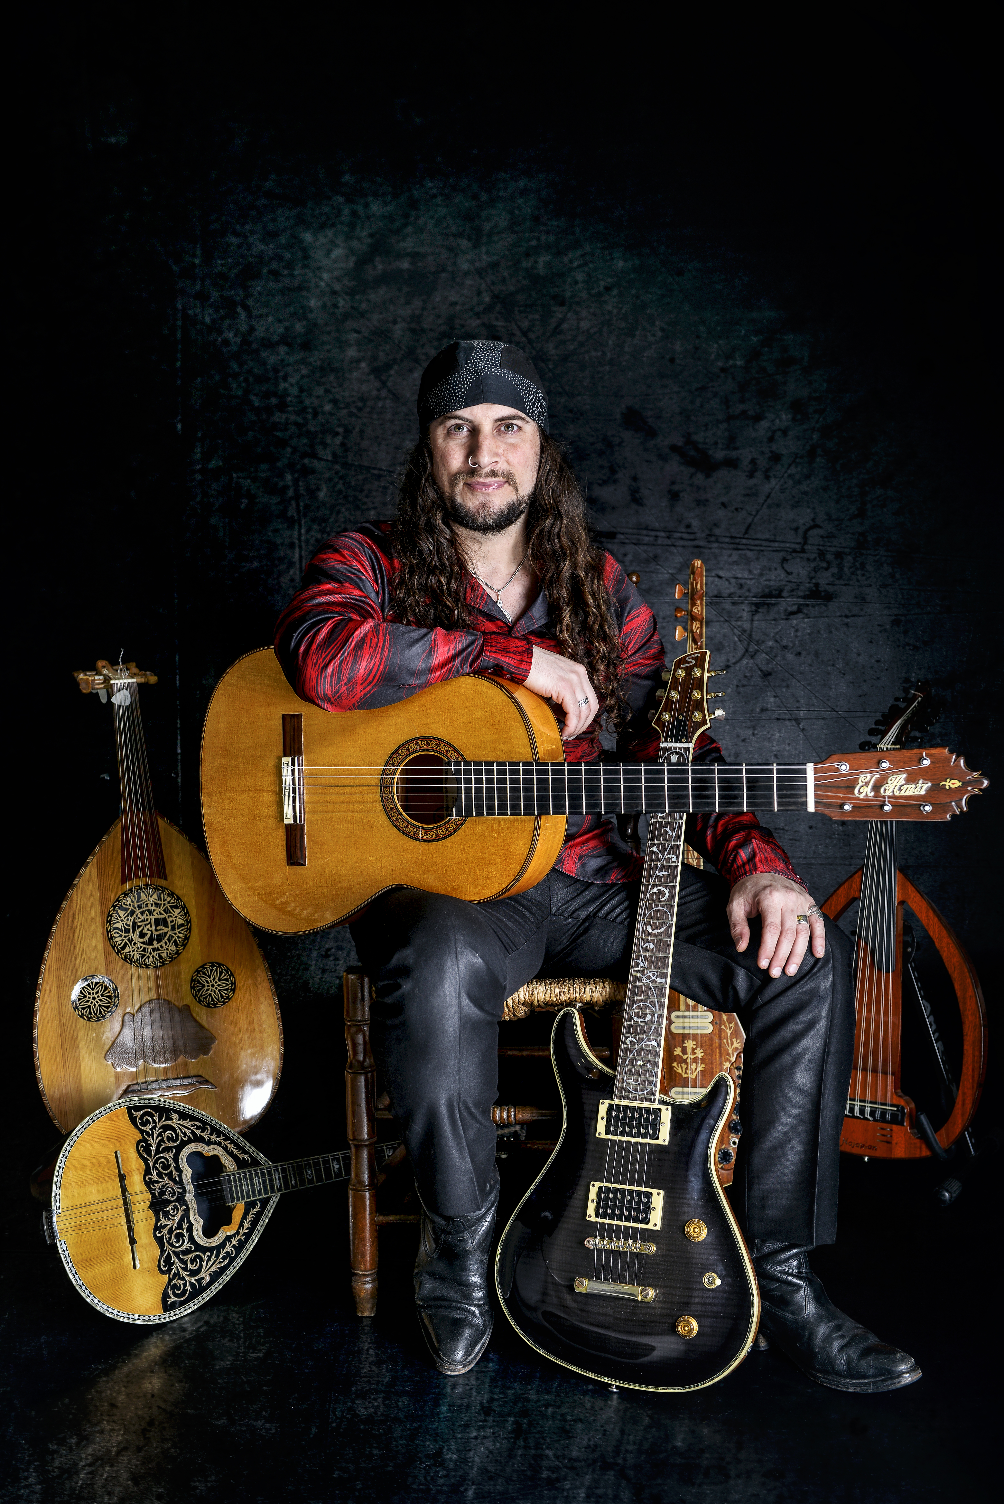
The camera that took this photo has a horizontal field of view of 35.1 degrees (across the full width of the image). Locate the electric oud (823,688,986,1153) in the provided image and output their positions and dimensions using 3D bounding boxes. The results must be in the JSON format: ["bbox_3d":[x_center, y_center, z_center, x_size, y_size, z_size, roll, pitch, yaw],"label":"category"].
[{"bbox_3d":[0.641,0.266,2.639,0.360,0.800,0.160,1,-9,27],"label":"electric oud"}]

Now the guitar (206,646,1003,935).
[{"bbox_3d":[0.076,0.043,1.916,1.000,0.365,0.110,-1,2,24],"label":"guitar"}]

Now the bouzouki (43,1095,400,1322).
[{"bbox_3d":[-0.304,0.636,2.425,0.165,0.310,0.980,-22,-15,40],"label":"bouzouki"}]

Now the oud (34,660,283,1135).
[{"bbox_3d":[-0.554,0.232,2.404,0.360,0.755,0.200,-3,-10,-25],"label":"oud"}]

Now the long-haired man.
[{"bbox_3d":[0.100,0.095,2.122,0.775,1.280,0.620,0,4,0],"label":"long-haired man"}]

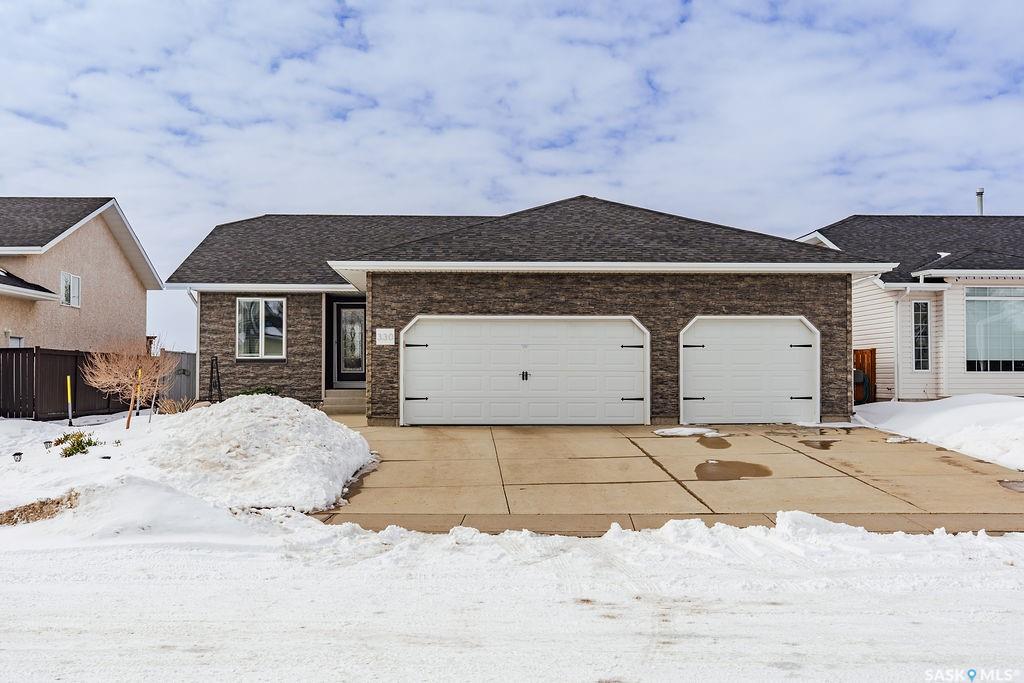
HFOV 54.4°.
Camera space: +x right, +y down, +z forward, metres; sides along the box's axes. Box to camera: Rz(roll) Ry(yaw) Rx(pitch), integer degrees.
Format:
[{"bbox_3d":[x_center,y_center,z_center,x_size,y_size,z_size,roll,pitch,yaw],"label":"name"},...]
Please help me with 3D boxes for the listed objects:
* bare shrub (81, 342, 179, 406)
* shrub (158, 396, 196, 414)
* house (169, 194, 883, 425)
[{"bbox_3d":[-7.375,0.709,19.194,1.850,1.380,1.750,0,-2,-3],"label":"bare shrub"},{"bbox_3d":[-7.416,1.447,22.071,0.880,0.460,0.780,0,-2,-3],"label":"shrub"},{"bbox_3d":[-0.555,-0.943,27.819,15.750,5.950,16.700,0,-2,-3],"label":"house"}]

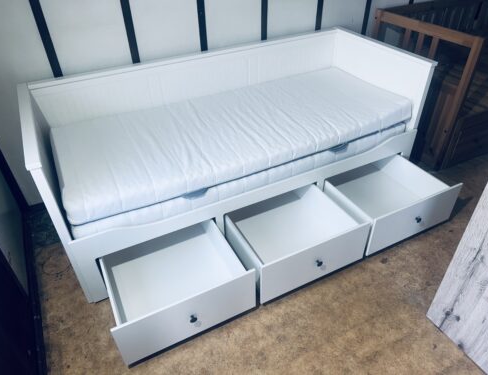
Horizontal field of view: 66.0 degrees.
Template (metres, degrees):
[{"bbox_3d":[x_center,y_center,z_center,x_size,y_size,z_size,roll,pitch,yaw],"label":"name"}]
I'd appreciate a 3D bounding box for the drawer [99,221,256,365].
[{"bbox_3d":[-0.348,0.407,1.811,0.619,0.269,0.585,-18,41,-20],"label":"drawer"}]

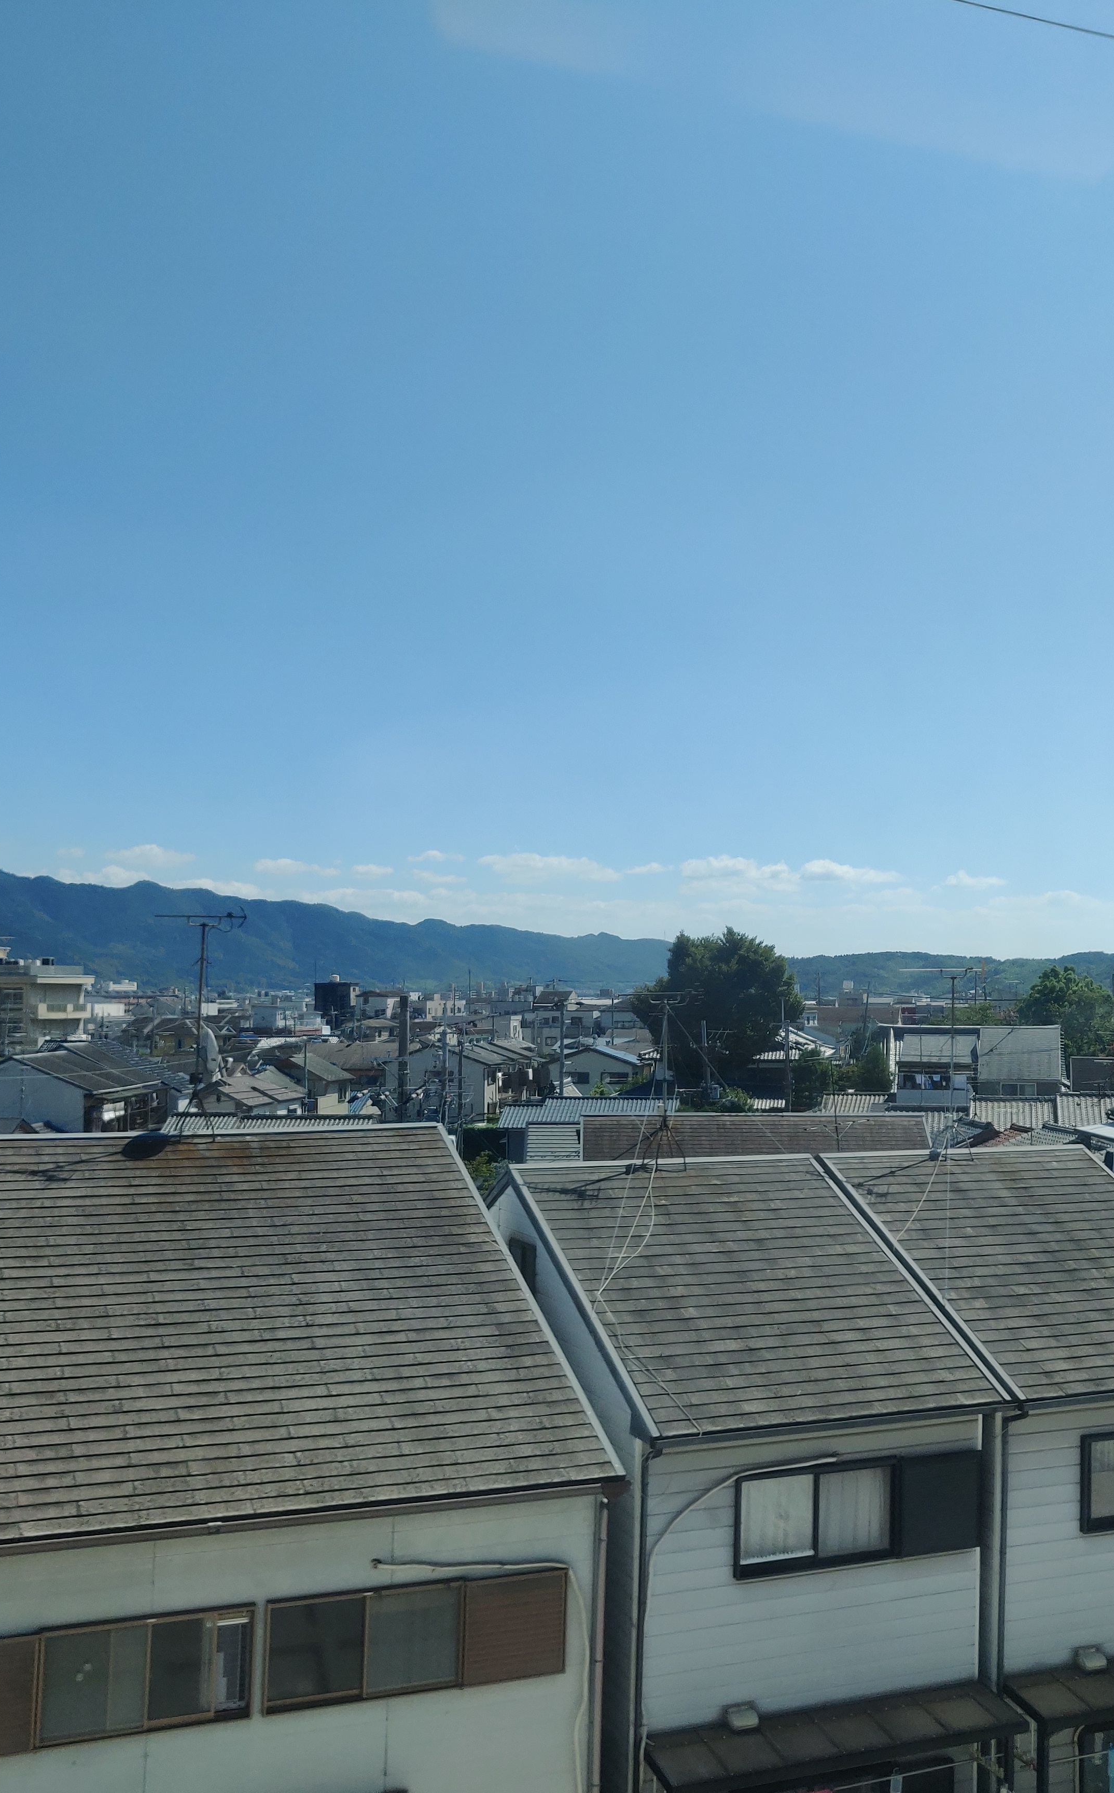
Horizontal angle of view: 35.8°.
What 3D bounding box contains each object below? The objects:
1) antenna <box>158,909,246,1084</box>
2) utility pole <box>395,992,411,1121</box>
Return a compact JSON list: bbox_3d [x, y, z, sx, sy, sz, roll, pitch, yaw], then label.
[{"bbox_3d":[-3.998,1.210,19.450,0.990,2.150,0.600,0,-3,0],"label":"antenna"},{"bbox_3d":[-4.095,7.778,44.800,0.350,10.300,0.350,0,-3,0],"label":"utility pole"}]

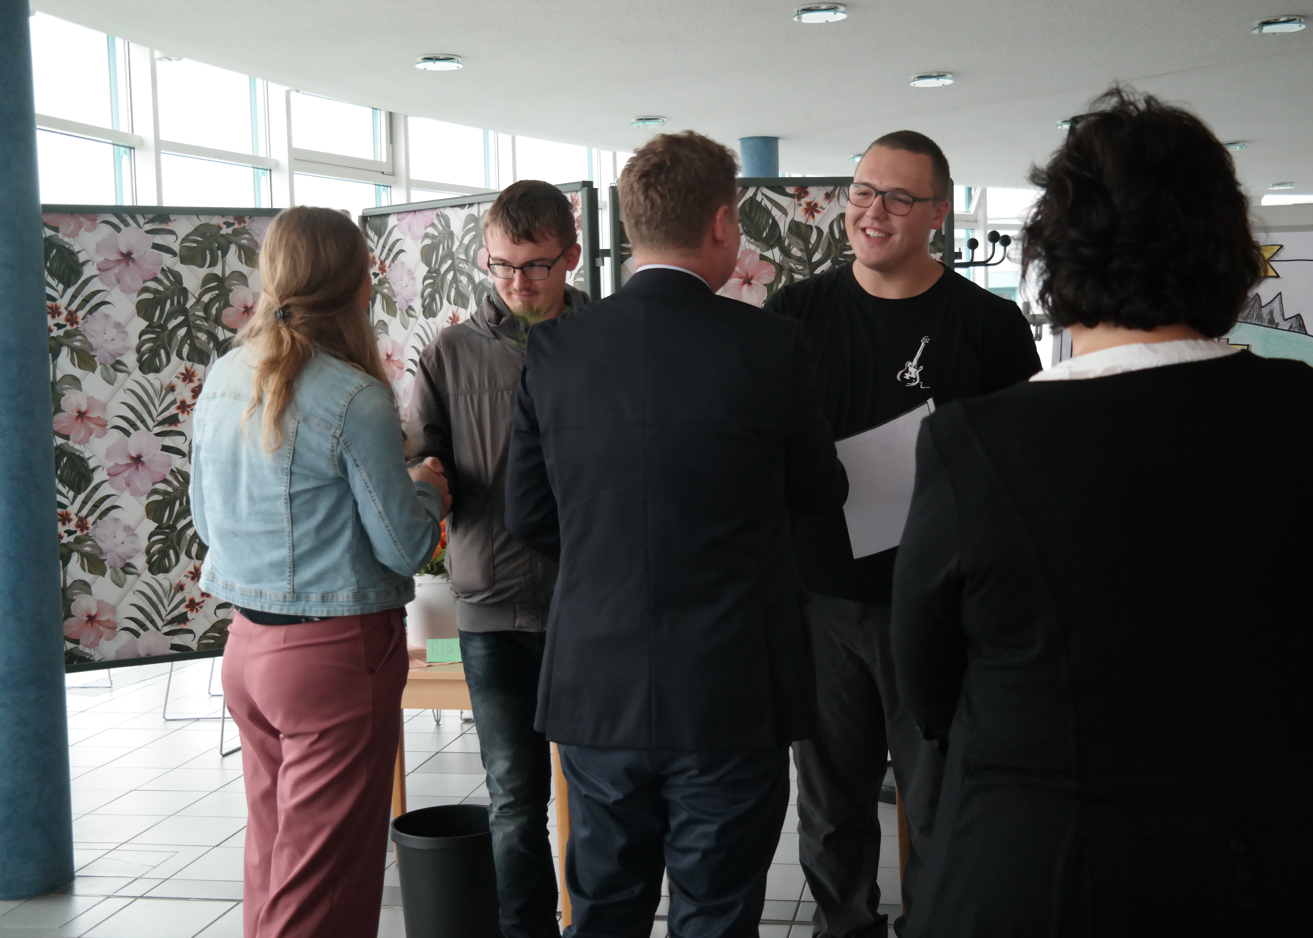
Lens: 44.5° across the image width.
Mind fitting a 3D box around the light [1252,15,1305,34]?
[{"bbox_3d":[3.068,-2.187,7.900,0.247,0.045,0.247,-1,4,11],"label":"light"}]

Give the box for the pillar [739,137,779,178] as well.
[{"bbox_3d":[0.788,-0.854,11.621,0.275,3.030,0.275,-1,4,11],"label":"pillar"}]

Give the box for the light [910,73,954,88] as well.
[{"bbox_3d":[1.574,-2.220,9.142,0.247,0.045,0.247,-1,4,11],"label":"light"}]

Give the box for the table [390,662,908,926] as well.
[{"bbox_3d":[-0.099,0.797,4.063,1.560,0.730,0.820,-1,4,11],"label":"table"}]

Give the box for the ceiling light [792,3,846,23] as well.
[{"bbox_3d":[0.749,-2.081,7.321,0.247,0.045,0.247,-1,4,11],"label":"ceiling light"}]

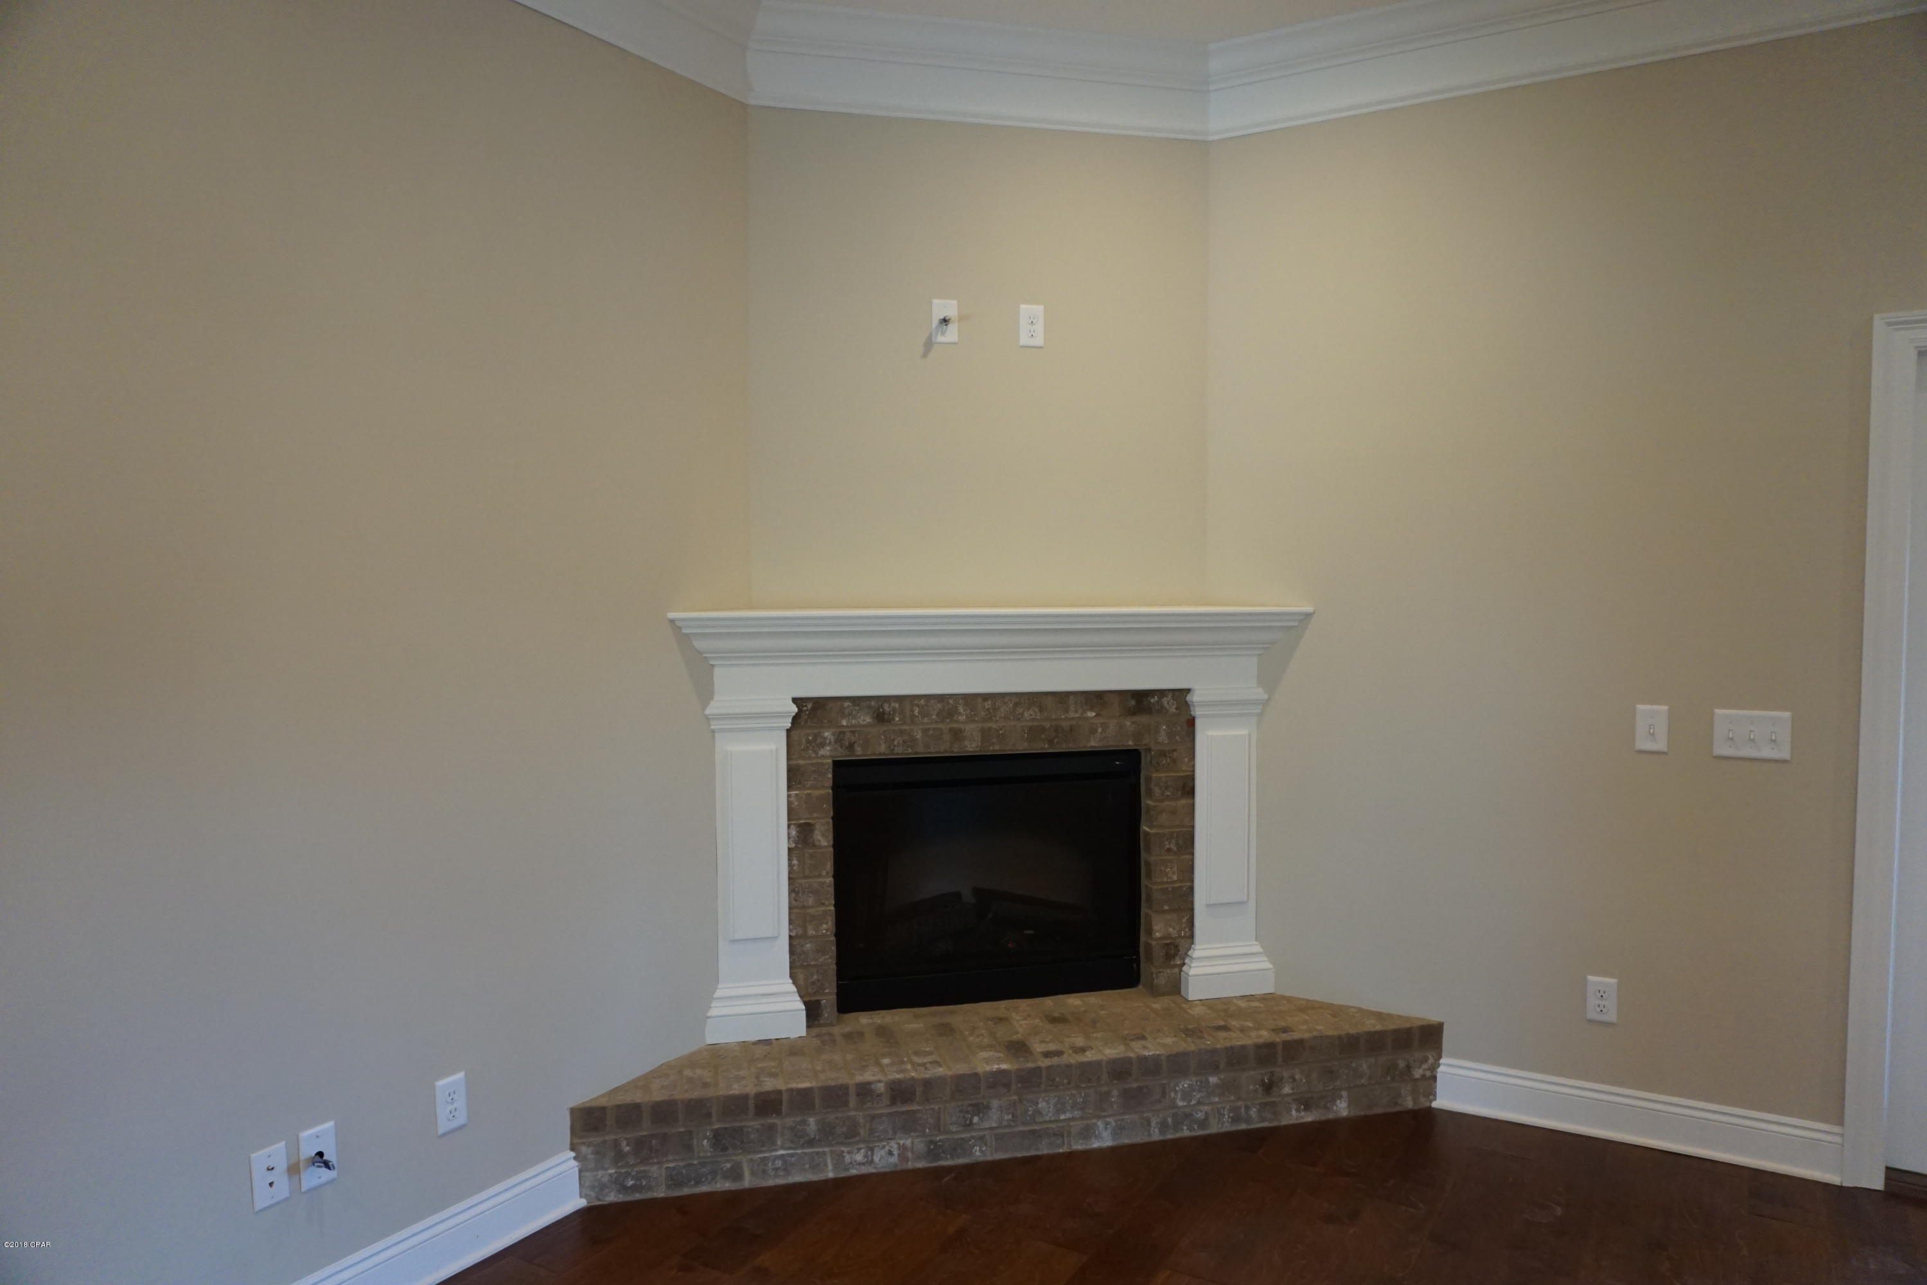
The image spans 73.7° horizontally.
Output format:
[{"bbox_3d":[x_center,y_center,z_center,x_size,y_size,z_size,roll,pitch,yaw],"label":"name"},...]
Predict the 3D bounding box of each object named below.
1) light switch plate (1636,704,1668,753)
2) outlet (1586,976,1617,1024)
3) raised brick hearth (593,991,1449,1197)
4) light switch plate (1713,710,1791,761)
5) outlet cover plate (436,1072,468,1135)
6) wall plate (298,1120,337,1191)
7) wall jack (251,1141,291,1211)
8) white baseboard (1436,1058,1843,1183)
[{"bbox_3d":[1.756,0.222,3.273,0.070,0.114,0.014,2,4,31],"label":"light switch plate"},{"bbox_3d":[1.676,0.938,3.368,0.070,0.114,0.008,2,4,31],"label":"outlet"},{"bbox_3d":[0.150,1.183,3.547,2.335,0.232,0.477,-1,4,-13],"label":"raised brick hearth"},{"bbox_3d":[1.942,0.229,3.162,0.162,0.114,0.014,2,4,31],"label":"light switch plate"},{"bbox_3d":[-1.094,0.987,2.747,0.008,0.114,0.070,2,4,31],"label":"outlet cover plate"},{"bbox_3d":[-1.247,0.996,2.486,0.012,0.114,0.070,2,4,31],"label":"wall plate"},{"bbox_3d":[-1.298,1.000,2.405,0.008,0.114,0.070,2,4,31],"label":"wall jack"},{"bbox_3d":[1.730,1.233,3.345,0.930,0.142,0.024,2,4,31],"label":"white baseboard"}]

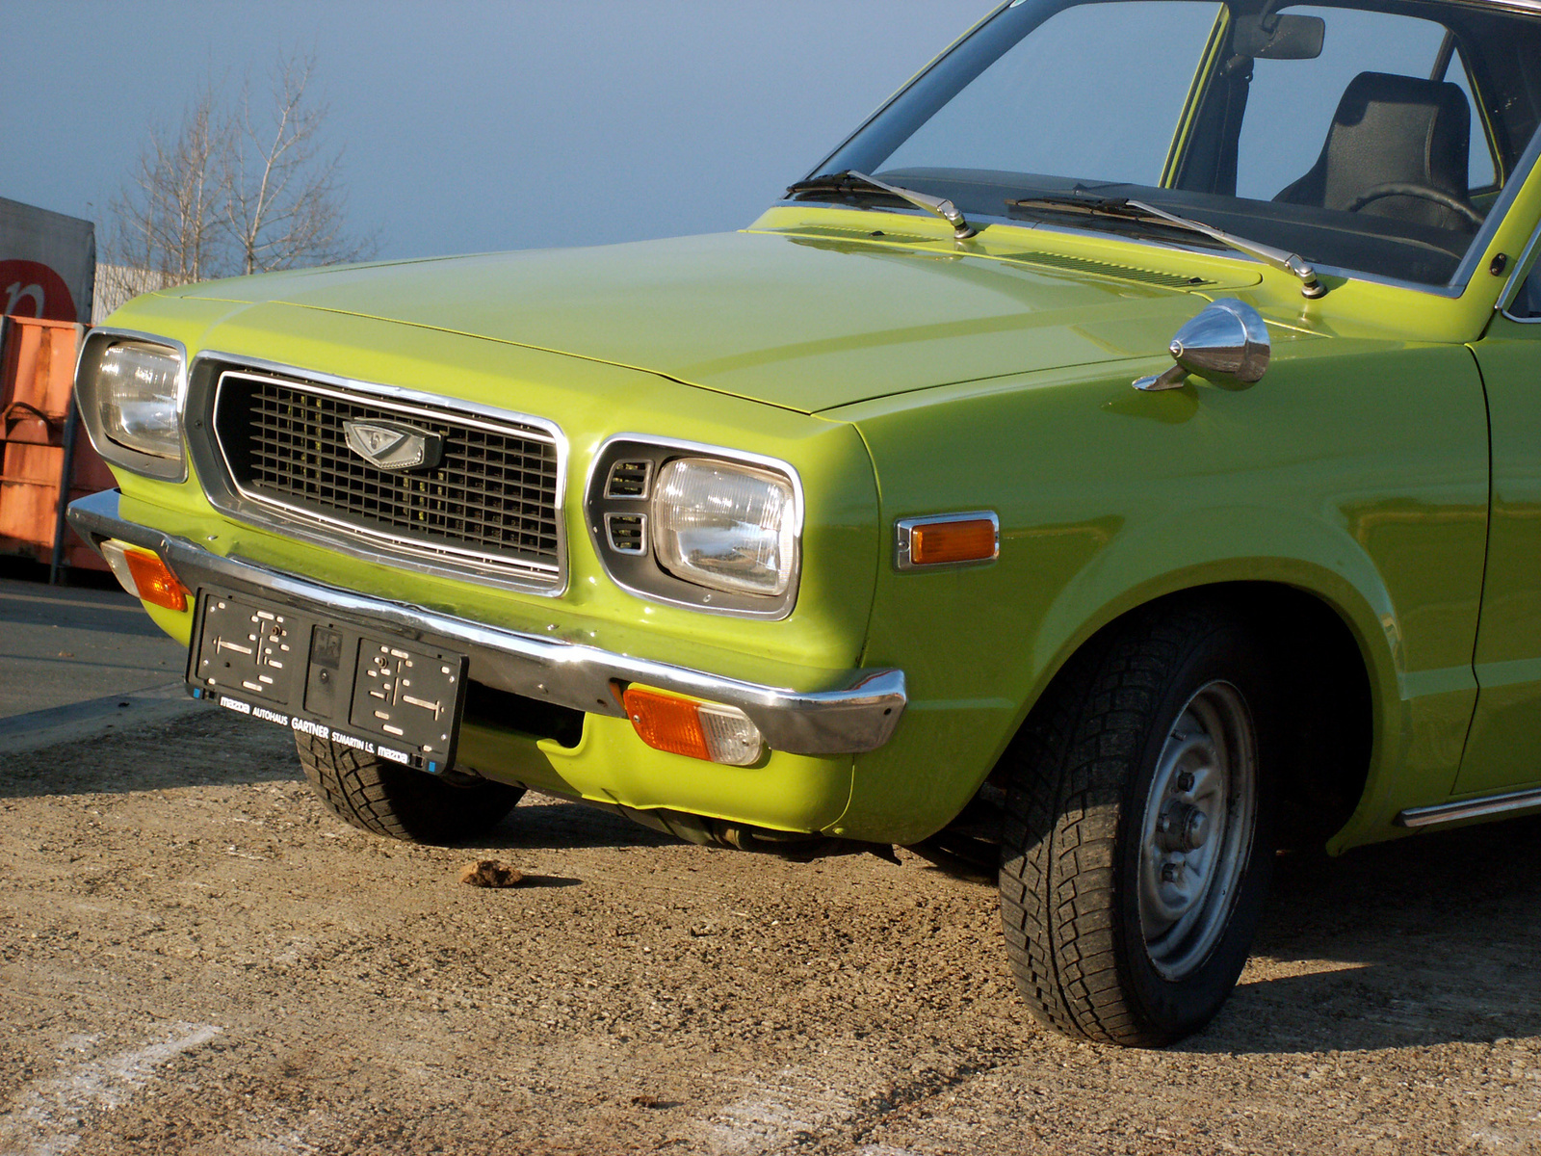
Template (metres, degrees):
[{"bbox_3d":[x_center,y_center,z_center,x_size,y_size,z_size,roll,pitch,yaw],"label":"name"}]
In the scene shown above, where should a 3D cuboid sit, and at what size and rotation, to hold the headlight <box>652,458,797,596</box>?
[{"bbox_3d":[-0.047,-0.061,4.373,0.080,0.142,0.212,-6,13,-43],"label":"headlight"}]

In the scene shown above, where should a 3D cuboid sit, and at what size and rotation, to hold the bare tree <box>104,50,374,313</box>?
[{"bbox_3d":[-8.814,-5.024,66.000,4.600,7.400,4.400,3,4,0],"label":"bare tree"}]

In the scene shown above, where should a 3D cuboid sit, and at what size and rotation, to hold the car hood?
[{"bbox_3d":[-0.057,-0.354,5.099,0.930,0.110,1.250,-6,13,-43],"label":"car hood"}]

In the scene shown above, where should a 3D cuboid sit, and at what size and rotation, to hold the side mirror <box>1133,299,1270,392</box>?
[{"bbox_3d":[0.493,-0.269,4.634,0.195,0.118,0.118,-6,13,-43],"label":"side mirror"}]

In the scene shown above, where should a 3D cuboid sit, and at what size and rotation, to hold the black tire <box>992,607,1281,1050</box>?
[{"bbox_3d":[0.457,0.298,4.835,0.165,0.567,0.567,8,11,28],"label":"black tire"}]

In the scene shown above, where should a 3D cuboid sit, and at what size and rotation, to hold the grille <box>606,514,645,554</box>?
[{"bbox_3d":[-0.158,-0.051,4.458,0.025,0.048,0.072,-6,13,-43],"label":"grille"}]

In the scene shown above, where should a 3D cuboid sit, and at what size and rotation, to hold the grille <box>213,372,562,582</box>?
[{"bbox_3d":[-0.449,-0.136,4.773,0.085,0.170,0.680,-6,13,-43],"label":"grille"}]

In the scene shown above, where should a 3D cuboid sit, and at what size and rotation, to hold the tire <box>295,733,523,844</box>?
[{"bbox_3d":[-0.480,0.104,5.692,0.165,0.567,0.567,8,11,29],"label":"tire"}]

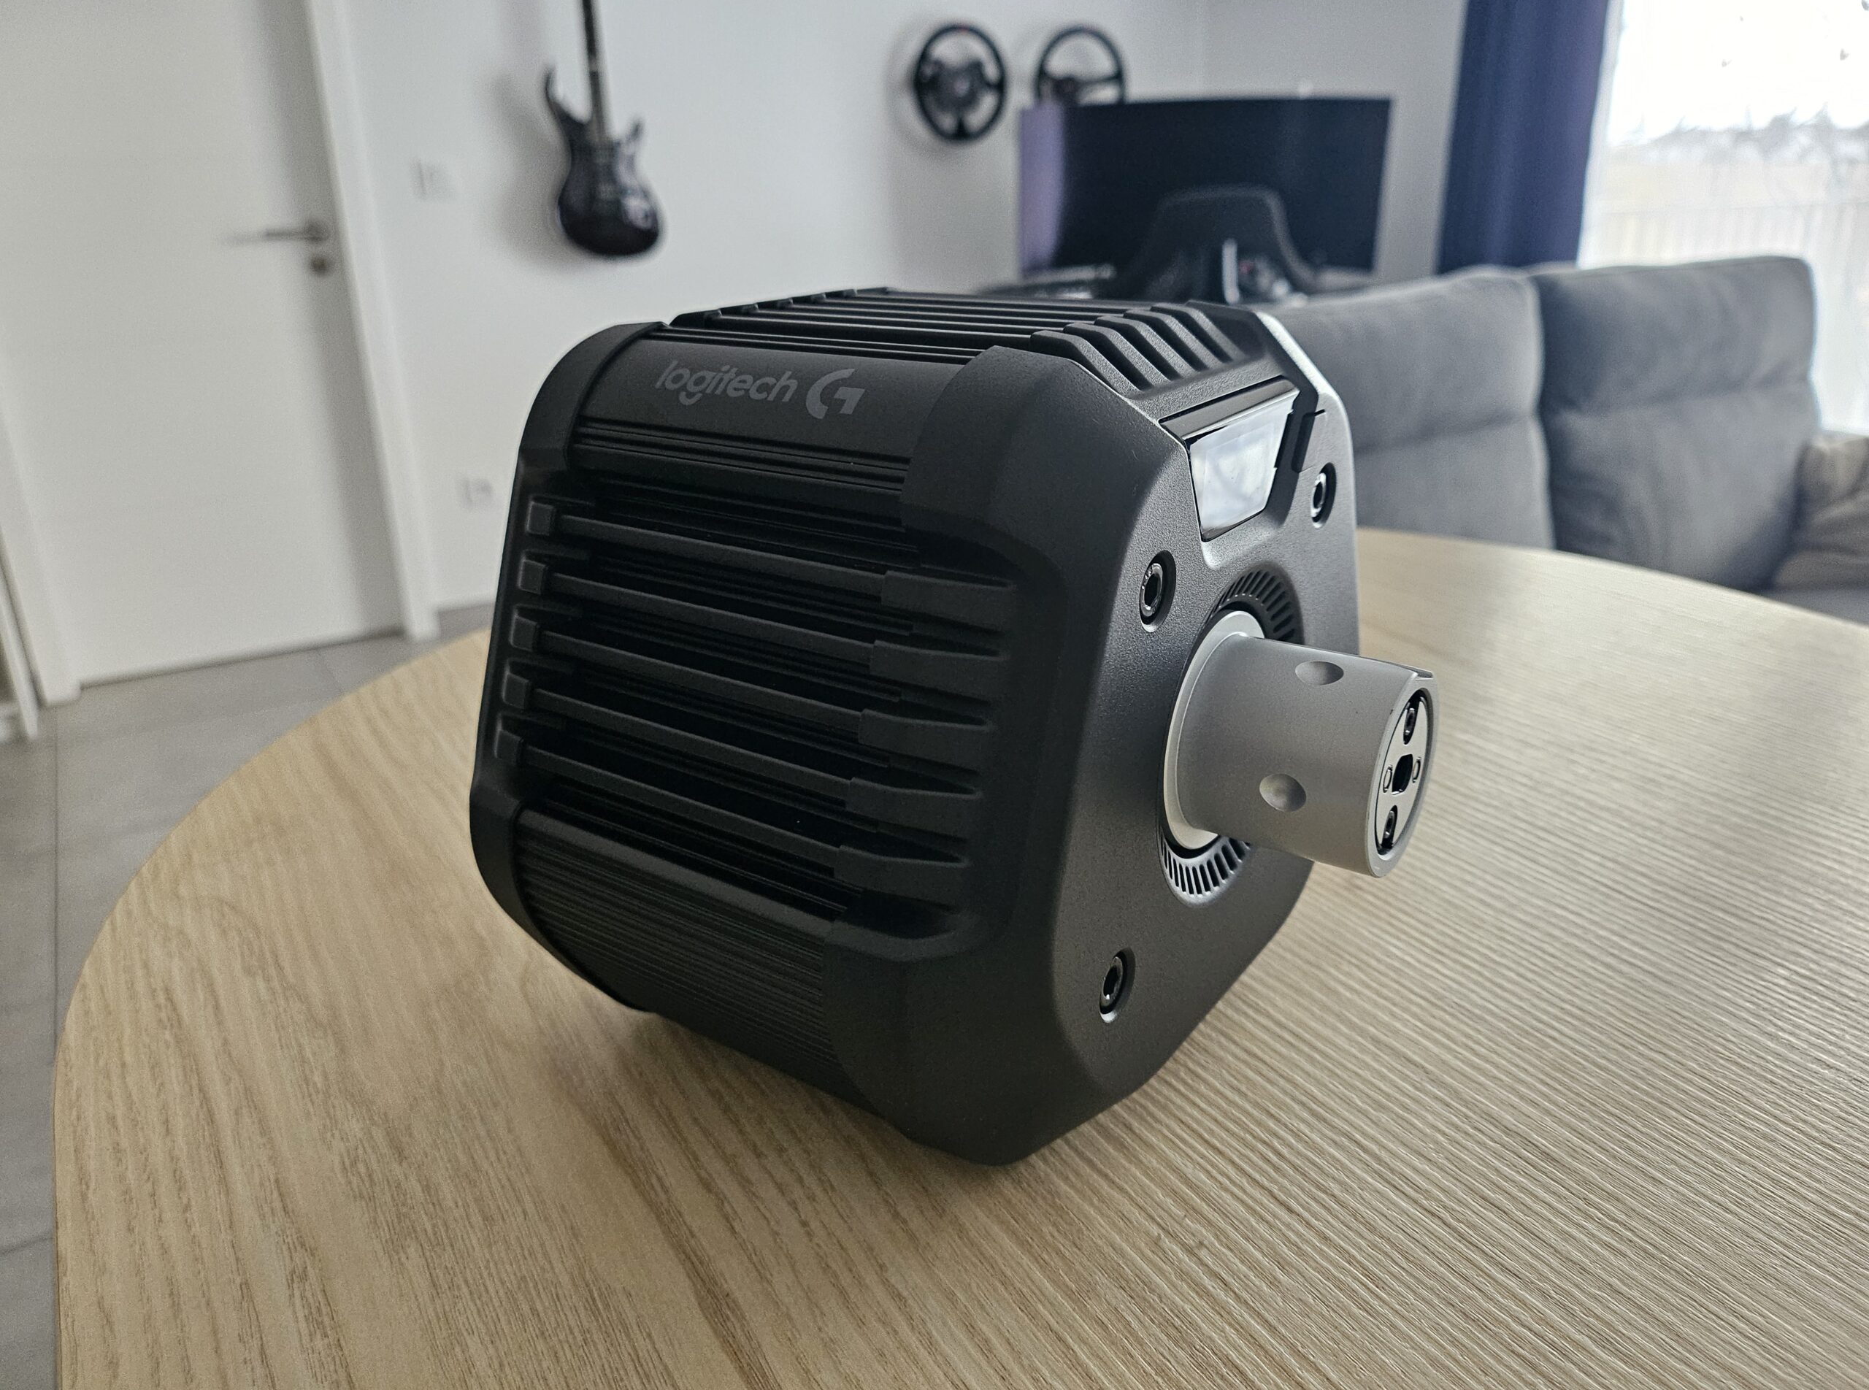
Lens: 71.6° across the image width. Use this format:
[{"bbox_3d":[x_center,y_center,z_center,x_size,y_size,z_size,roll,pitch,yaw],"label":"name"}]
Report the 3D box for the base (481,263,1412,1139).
[{"bbox_3d":[0.024,0.001,0.319,0.179,0.184,0.209,14,27,32],"label":"base"}]

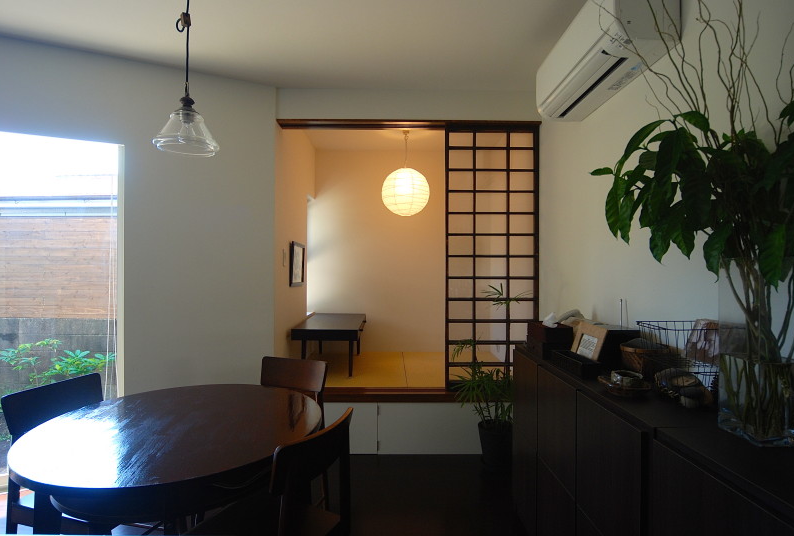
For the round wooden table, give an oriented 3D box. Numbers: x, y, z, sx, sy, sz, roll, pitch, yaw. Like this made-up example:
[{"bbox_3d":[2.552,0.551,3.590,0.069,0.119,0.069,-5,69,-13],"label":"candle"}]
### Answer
[{"bbox_3d":[-0.840,0.956,1.595,1.014,0.700,1.014,0,0,0],"label":"round wooden table"}]

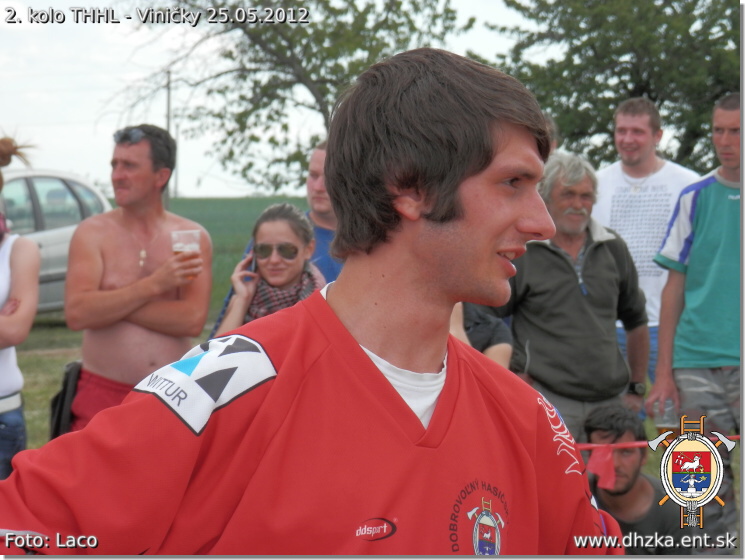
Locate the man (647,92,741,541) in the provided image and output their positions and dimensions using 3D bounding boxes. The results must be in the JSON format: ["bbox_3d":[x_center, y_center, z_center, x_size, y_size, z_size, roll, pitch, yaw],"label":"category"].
[{"bbox_3d":[1.140,0.312,11.021,0.540,1.800,0.340,0,1,7],"label":"man"}]

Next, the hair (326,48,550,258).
[{"bbox_3d":[0.064,-0.123,3.430,0.215,0.205,0.190,0,1,10],"label":"hair"}]

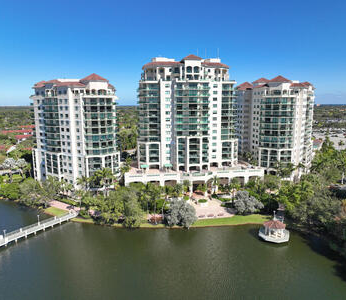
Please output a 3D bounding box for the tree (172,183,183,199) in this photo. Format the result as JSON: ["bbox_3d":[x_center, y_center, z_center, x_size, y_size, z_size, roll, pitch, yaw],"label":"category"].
[{"bbox_3d":[1.850,16.700,114.200,4.790,6.840,4.650,0,9,0],"label":"tree"}]

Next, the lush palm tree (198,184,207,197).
[{"bbox_3d":[12.370,16.990,116.280,4.070,5.220,3.950,0,9,0],"label":"lush palm tree"}]

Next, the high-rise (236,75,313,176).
[{"bbox_3d":[59.090,-14.570,159.900,35.500,52.000,44.000,6,11,32],"label":"high-rise"}]

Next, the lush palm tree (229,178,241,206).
[{"bbox_3d":[24.120,16.060,107.020,4.490,10.430,4.360,0,9,0],"label":"lush palm tree"}]

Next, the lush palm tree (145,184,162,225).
[{"bbox_3d":[-6.040,17.150,88.120,4.830,13.500,4.830,0,9,0],"label":"lush palm tree"}]

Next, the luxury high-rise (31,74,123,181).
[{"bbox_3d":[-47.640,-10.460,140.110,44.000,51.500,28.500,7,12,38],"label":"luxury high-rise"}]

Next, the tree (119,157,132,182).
[{"bbox_3d":[-21.440,9.540,125.170,5.250,13.430,5.100,0,9,0],"label":"tree"}]

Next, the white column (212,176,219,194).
[{"bbox_3d":[19.080,15.920,123.650,2.320,8.170,2.100,-2,9,-12],"label":"white column"}]

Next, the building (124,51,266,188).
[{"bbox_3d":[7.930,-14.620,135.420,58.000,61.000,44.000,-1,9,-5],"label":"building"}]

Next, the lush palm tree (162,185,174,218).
[{"bbox_3d":[-2.140,17.390,92.120,3.790,11.680,3.790,0,9,0],"label":"lush palm tree"}]

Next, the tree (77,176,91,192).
[{"bbox_3d":[-38.650,15.200,121.760,5.840,6.740,5.840,0,9,0],"label":"tree"}]

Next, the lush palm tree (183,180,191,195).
[{"bbox_3d":[6.120,15.850,117.110,3.280,6.130,3.180,0,9,0],"label":"lush palm tree"}]

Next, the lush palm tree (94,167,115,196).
[{"bbox_3d":[-28.180,13.010,114.080,8.780,12.740,8.520,0,9,0],"label":"lush palm tree"}]

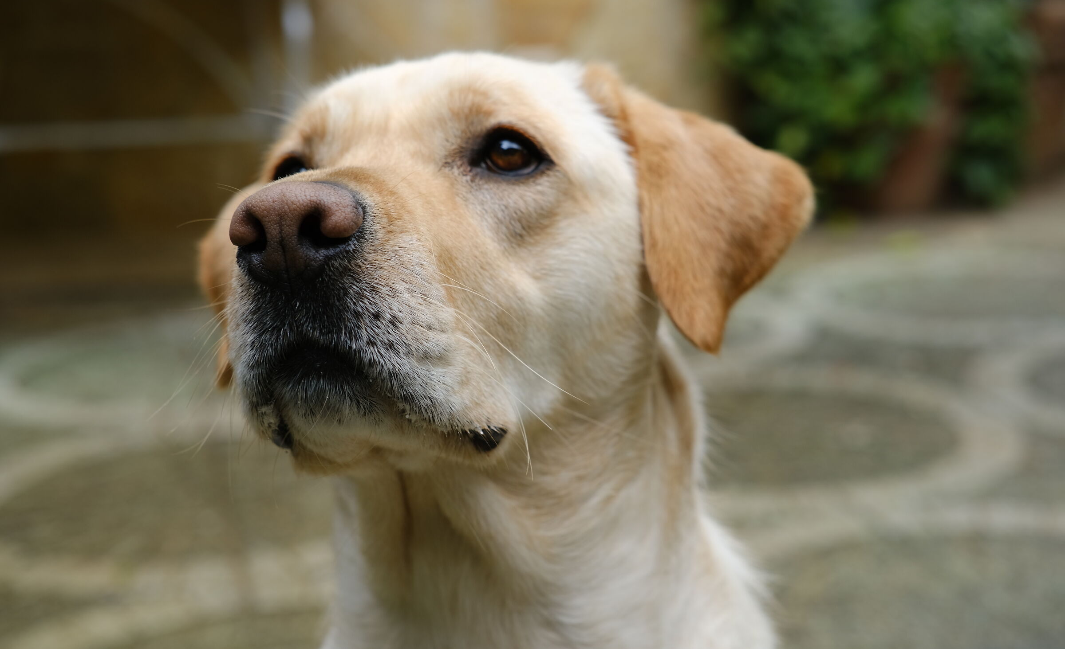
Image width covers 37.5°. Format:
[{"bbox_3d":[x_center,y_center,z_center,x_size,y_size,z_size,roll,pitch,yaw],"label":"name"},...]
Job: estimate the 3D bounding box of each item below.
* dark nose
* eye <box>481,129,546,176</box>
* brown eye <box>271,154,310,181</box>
[{"bbox_3d":[-0.070,-0.027,0.472,0.040,0.030,0.025,-5,-5,17],"label":"dark nose"},{"bbox_3d":[-0.007,-0.061,0.555,0.023,0.016,0.013,-4,-4,5],"label":"eye"},{"bbox_3d":[-0.088,-0.055,0.578,0.022,0.016,0.013,-5,-6,25],"label":"brown eye"}]

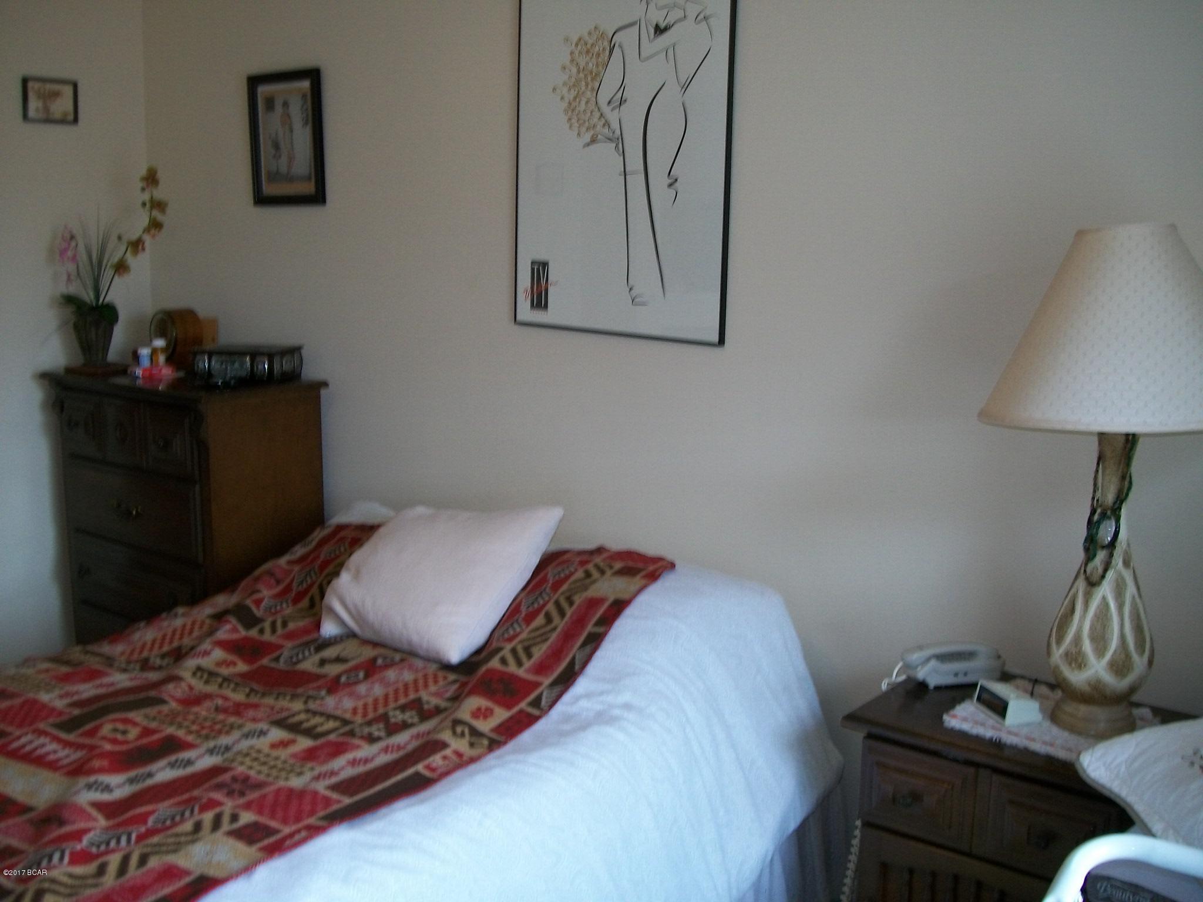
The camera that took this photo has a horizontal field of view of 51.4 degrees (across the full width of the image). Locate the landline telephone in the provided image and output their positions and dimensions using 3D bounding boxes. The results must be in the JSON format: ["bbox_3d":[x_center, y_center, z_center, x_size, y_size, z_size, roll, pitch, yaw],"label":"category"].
[{"bbox_3d":[0.690,0.419,2.463,0.190,0.066,0.093,-2,11,-14],"label":"landline telephone"}]

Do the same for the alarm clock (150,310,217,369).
[{"bbox_3d":[-1.266,-0.326,3.783,0.148,0.175,0.135,9,13,36],"label":"alarm clock"}]

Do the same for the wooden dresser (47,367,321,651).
[{"bbox_3d":[-1.226,0.295,3.745,0.756,1.030,0.439,9,13,36],"label":"wooden dresser"}]

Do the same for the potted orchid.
[{"bbox_3d":[-1.444,-0.551,3.714,0.308,0.579,0.200,-3,12,-22],"label":"potted orchid"}]

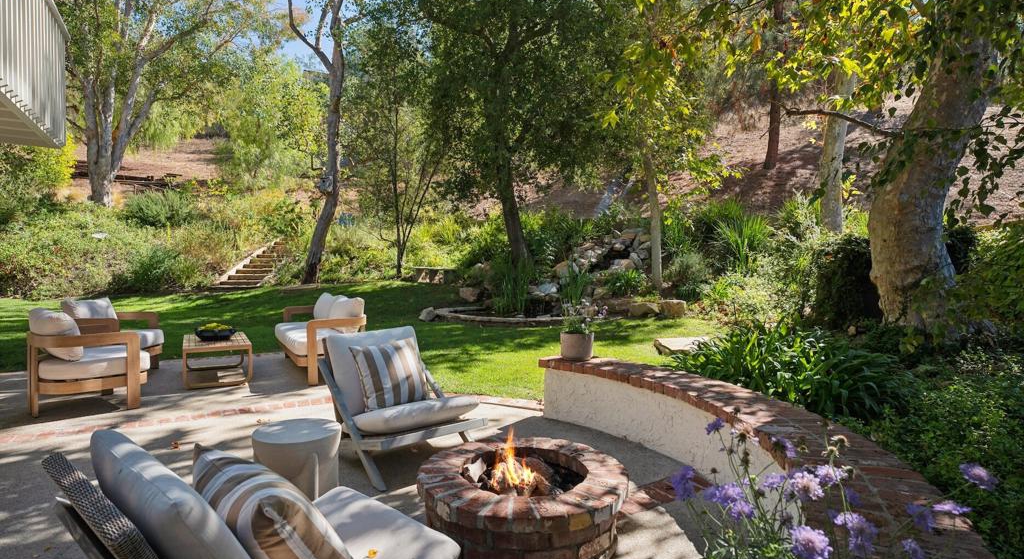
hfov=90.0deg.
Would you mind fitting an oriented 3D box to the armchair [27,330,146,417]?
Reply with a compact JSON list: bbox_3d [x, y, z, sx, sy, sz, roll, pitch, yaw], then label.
[{"bbox_3d":[-3.754,0.781,4.513,0.800,0.690,0.830,1,1,44],"label":"armchair"}]

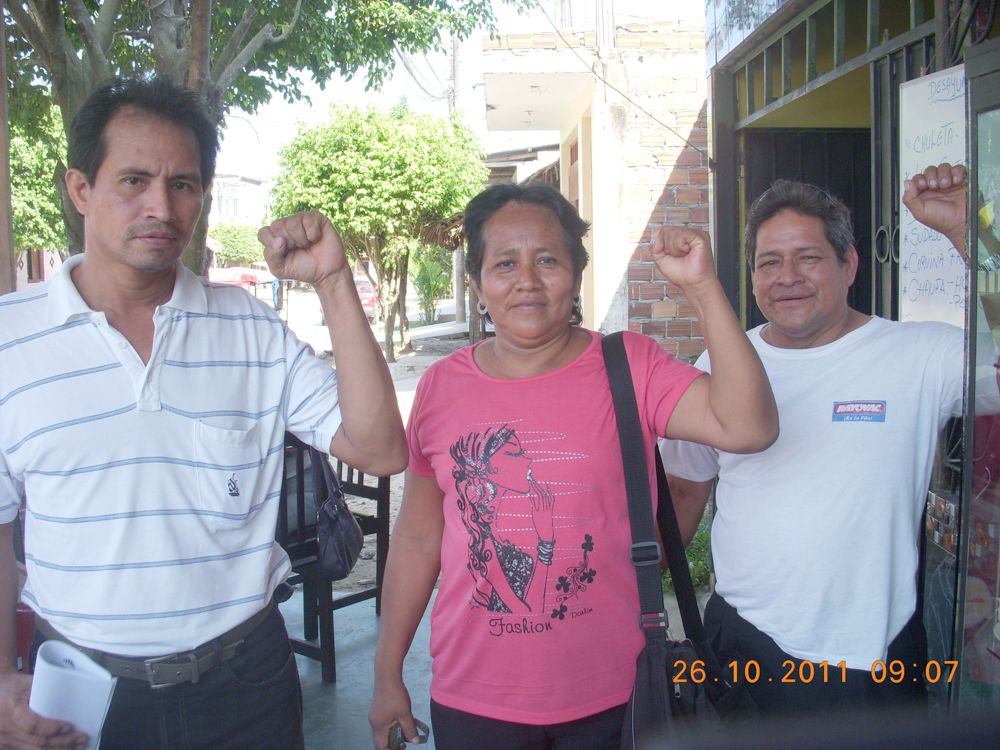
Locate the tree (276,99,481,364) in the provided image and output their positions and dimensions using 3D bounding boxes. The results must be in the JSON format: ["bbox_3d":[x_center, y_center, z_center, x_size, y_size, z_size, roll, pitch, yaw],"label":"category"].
[{"bbox_3d":[-2.200,-2.496,19.451,3.600,4.500,3.400,0,5,0],"label":"tree"}]

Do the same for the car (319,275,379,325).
[{"bbox_3d":[-4.650,-2.368,34.430,1.670,1.460,4.100,0,5,-2],"label":"car"}]

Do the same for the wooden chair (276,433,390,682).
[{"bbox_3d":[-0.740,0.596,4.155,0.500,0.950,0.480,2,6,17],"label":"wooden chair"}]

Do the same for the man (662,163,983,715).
[{"bbox_3d":[0.550,0.472,1.853,0.580,1.630,0.420,1,6,13],"label":"man"}]

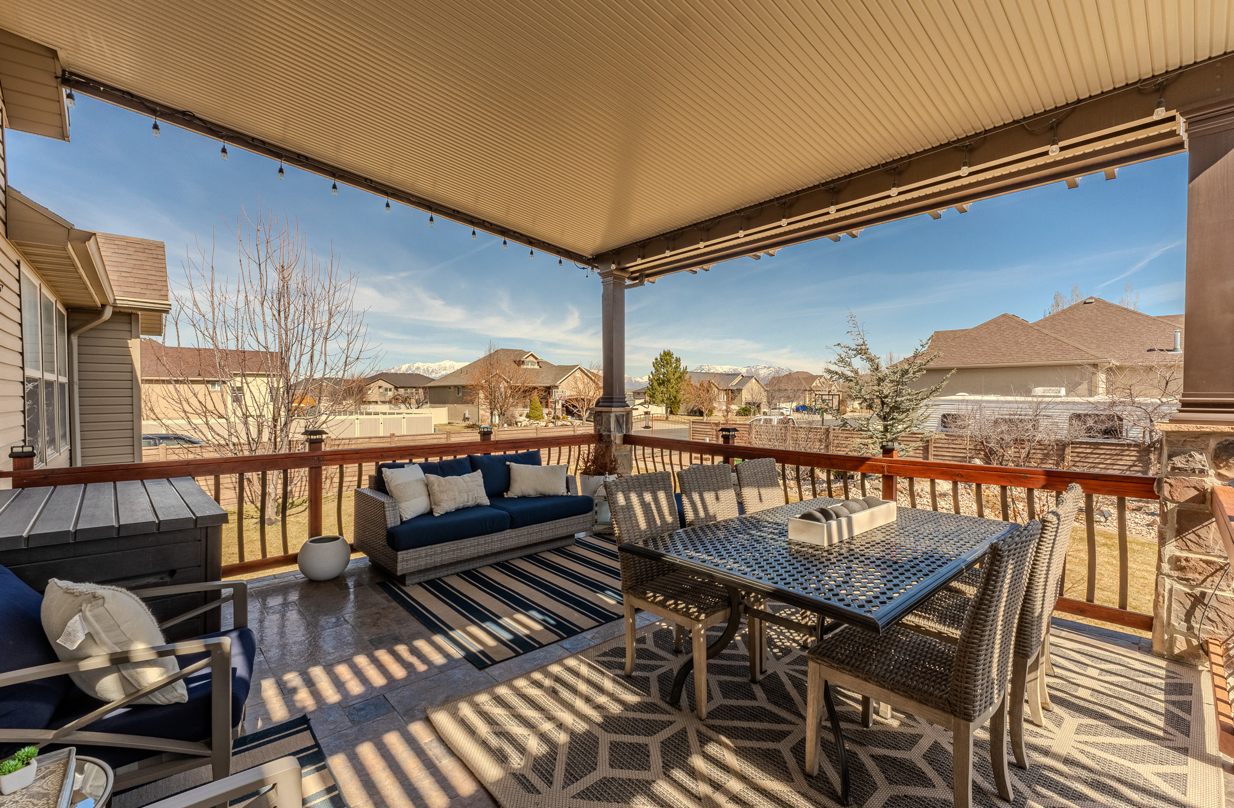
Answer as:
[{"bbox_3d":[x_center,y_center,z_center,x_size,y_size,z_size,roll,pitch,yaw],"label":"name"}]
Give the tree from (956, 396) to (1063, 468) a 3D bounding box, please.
[{"bbox_3d":[11.462,0.954,15.000,2.600,2.400,2.600,1,1,37],"label":"tree"}]

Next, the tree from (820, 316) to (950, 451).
[{"bbox_3d":[8.153,-0.078,15.500,3.700,5.250,3.700,1,1,28],"label":"tree"}]

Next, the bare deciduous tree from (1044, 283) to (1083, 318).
[{"bbox_3d":[39.026,-4.245,45.000,3.600,12.500,3.600,1,1,41],"label":"bare deciduous tree"}]

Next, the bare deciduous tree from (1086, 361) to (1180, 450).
[{"bbox_3d":[13.045,0.544,12.800,2.300,3.400,2.300,-1,2,-44],"label":"bare deciduous tree"}]

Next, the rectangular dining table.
[{"bbox_3d":[1.112,1.015,2.600,1.880,0.730,1.140,-1,1,-42],"label":"rectangular dining table"}]

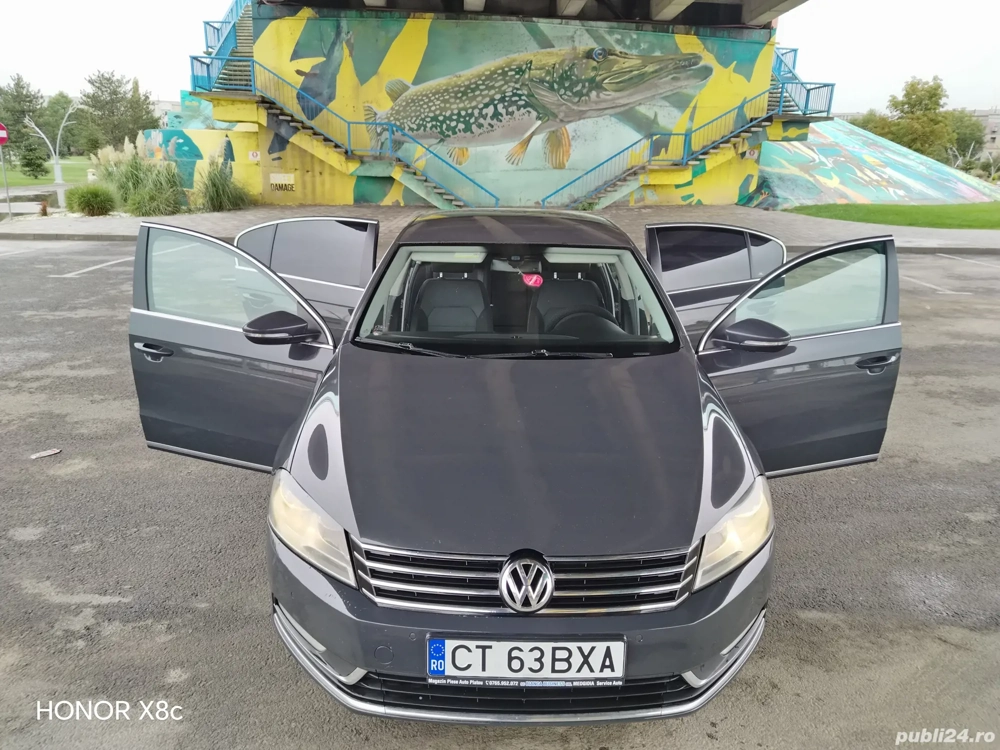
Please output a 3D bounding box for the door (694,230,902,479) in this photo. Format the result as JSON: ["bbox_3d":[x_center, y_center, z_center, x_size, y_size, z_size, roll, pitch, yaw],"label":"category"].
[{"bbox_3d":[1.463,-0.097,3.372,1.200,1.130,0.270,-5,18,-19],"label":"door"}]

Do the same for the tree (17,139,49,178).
[{"bbox_3d":[-27.771,-12.852,41.186,1.646,2.275,1.646,-10,20,-31],"label":"tree"}]

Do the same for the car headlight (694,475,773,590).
[{"bbox_3d":[0.722,0.465,2.127,0.360,0.210,0.410,1,17,0],"label":"car headlight"}]

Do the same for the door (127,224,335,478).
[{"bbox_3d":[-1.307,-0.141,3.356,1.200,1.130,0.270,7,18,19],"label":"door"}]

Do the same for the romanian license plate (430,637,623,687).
[{"bbox_3d":[0.071,0.761,1.836,0.530,0.132,0.020,1,17,0],"label":"romanian license plate"}]

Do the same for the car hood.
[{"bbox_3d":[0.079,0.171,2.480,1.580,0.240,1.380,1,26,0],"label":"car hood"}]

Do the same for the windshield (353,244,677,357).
[{"bbox_3d":[0.083,-0.358,3.159,1.460,0.190,0.940,1,47,0],"label":"windshield"}]

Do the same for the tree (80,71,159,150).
[{"bbox_3d":[-35.065,-23.958,63.955,6.534,7.631,6.534,-8,19,-26],"label":"tree"}]

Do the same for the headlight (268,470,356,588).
[{"bbox_3d":[-0.568,0.445,2.119,0.360,0.210,0.410,1,17,0],"label":"headlight"}]

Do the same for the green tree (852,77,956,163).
[{"bbox_3d":[28.420,-16.932,49.038,6.732,7.707,6.732,10,19,27],"label":"green tree"}]

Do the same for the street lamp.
[{"bbox_3d":[-22.619,-11.789,35.206,2.648,4.035,0.800,-9,20,-30],"label":"street lamp"}]

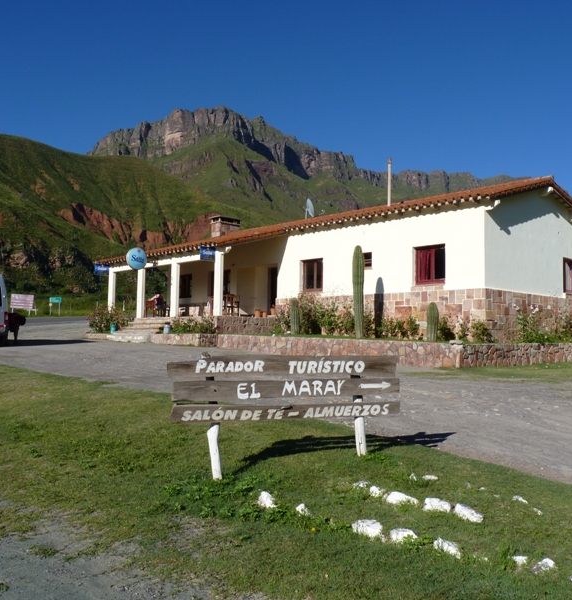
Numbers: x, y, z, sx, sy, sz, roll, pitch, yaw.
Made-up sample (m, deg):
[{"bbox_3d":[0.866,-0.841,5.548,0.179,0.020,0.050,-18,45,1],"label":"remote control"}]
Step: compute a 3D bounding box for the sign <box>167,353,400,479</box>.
[{"bbox_3d":[0.035,1.075,5.800,2.230,1.070,0.150,2,-4,-17],"label":"sign"}]

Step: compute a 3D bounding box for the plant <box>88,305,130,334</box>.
[{"bbox_3d":[-7.493,0.817,26.355,1.200,1.120,1.800,4,-5,-44],"label":"plant"}]

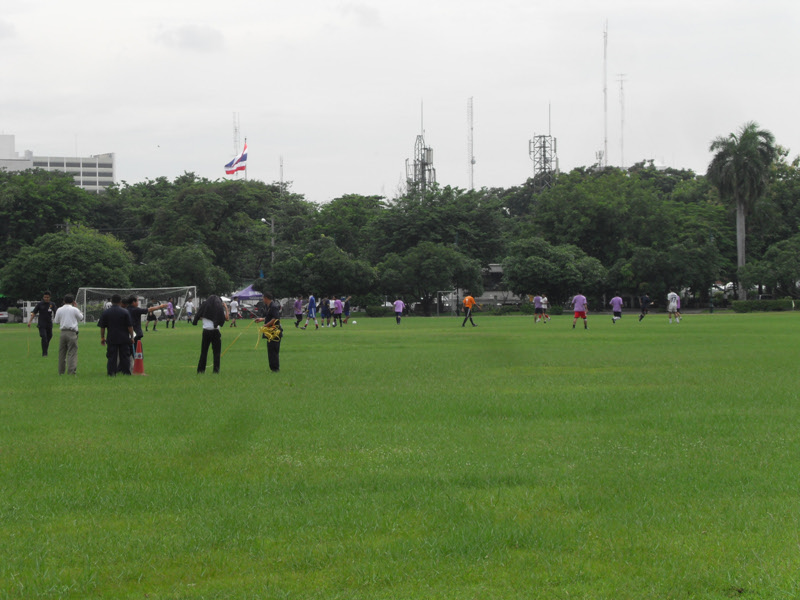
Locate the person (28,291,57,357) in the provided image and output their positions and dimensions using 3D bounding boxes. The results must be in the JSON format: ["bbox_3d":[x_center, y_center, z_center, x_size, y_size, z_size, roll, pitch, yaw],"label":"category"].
[{"bbox_3d":[-9.465,0.647,62.500,0.680,1.760,0.480,-1,0,-5],"label":"person"}]

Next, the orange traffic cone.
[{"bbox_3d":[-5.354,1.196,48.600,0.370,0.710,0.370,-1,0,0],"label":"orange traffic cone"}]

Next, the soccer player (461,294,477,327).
[{"bbox_3d":[3.366,0.478,115.000,0.750,1.710,0.600,-1,0,-41],"label":"soccer player"}]

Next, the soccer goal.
[{"bbox_3d":[-17.505,0.378,156.159,7.450,2.450,2.500,-1,0,-22],"label":"soccer goal"}]

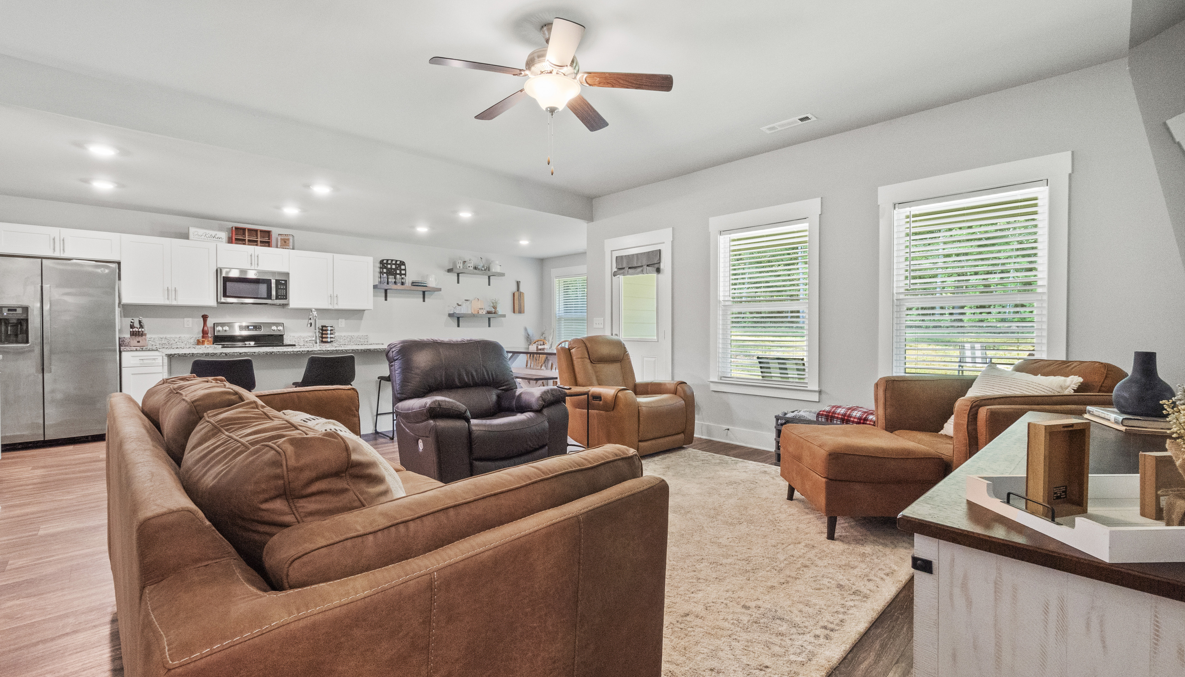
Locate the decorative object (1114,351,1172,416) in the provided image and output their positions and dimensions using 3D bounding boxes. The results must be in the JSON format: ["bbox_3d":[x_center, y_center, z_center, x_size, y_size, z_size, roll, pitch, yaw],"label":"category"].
[{"bbox_3d":[1.801,0.145,1.560,0.137,0.207,0.137,-2,2,-44],"label":"decorative object"}]

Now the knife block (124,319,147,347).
[{"bbox_3d":[-5.063,-0.072,5.343,0.140,0.330,0.220,-2,2,-44],"label":"knife block"}]

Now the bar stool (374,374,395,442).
[{"bbox_3d":[-1.979,0.574,5.069,0.440,0.880,0.490,-2,2,-44],"label":"bar stool"}]

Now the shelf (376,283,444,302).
[{"bbox_3d":[-2.989,-0.720,7.779,0.230,0.236,1.046,1,2,45],"label":"shelf"}]

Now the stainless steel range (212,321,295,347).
[{"bbox_3d":[-4.216,0.400,6.014,0.760,1.180,0.700,-2,2,-44],"label":"stainless steel range"}]

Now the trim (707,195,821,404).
[{"bbox_3d":[1.524,-0.327,4.370,1.062,1.699,0.060,1,2,45],"label":"trim"}]

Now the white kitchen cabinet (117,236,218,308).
[{"bbox_3d":[-5.004,-0.767,5.681,0.325,0.767,0.834,1,2,45],"label":"white kitchen cabinet"}]

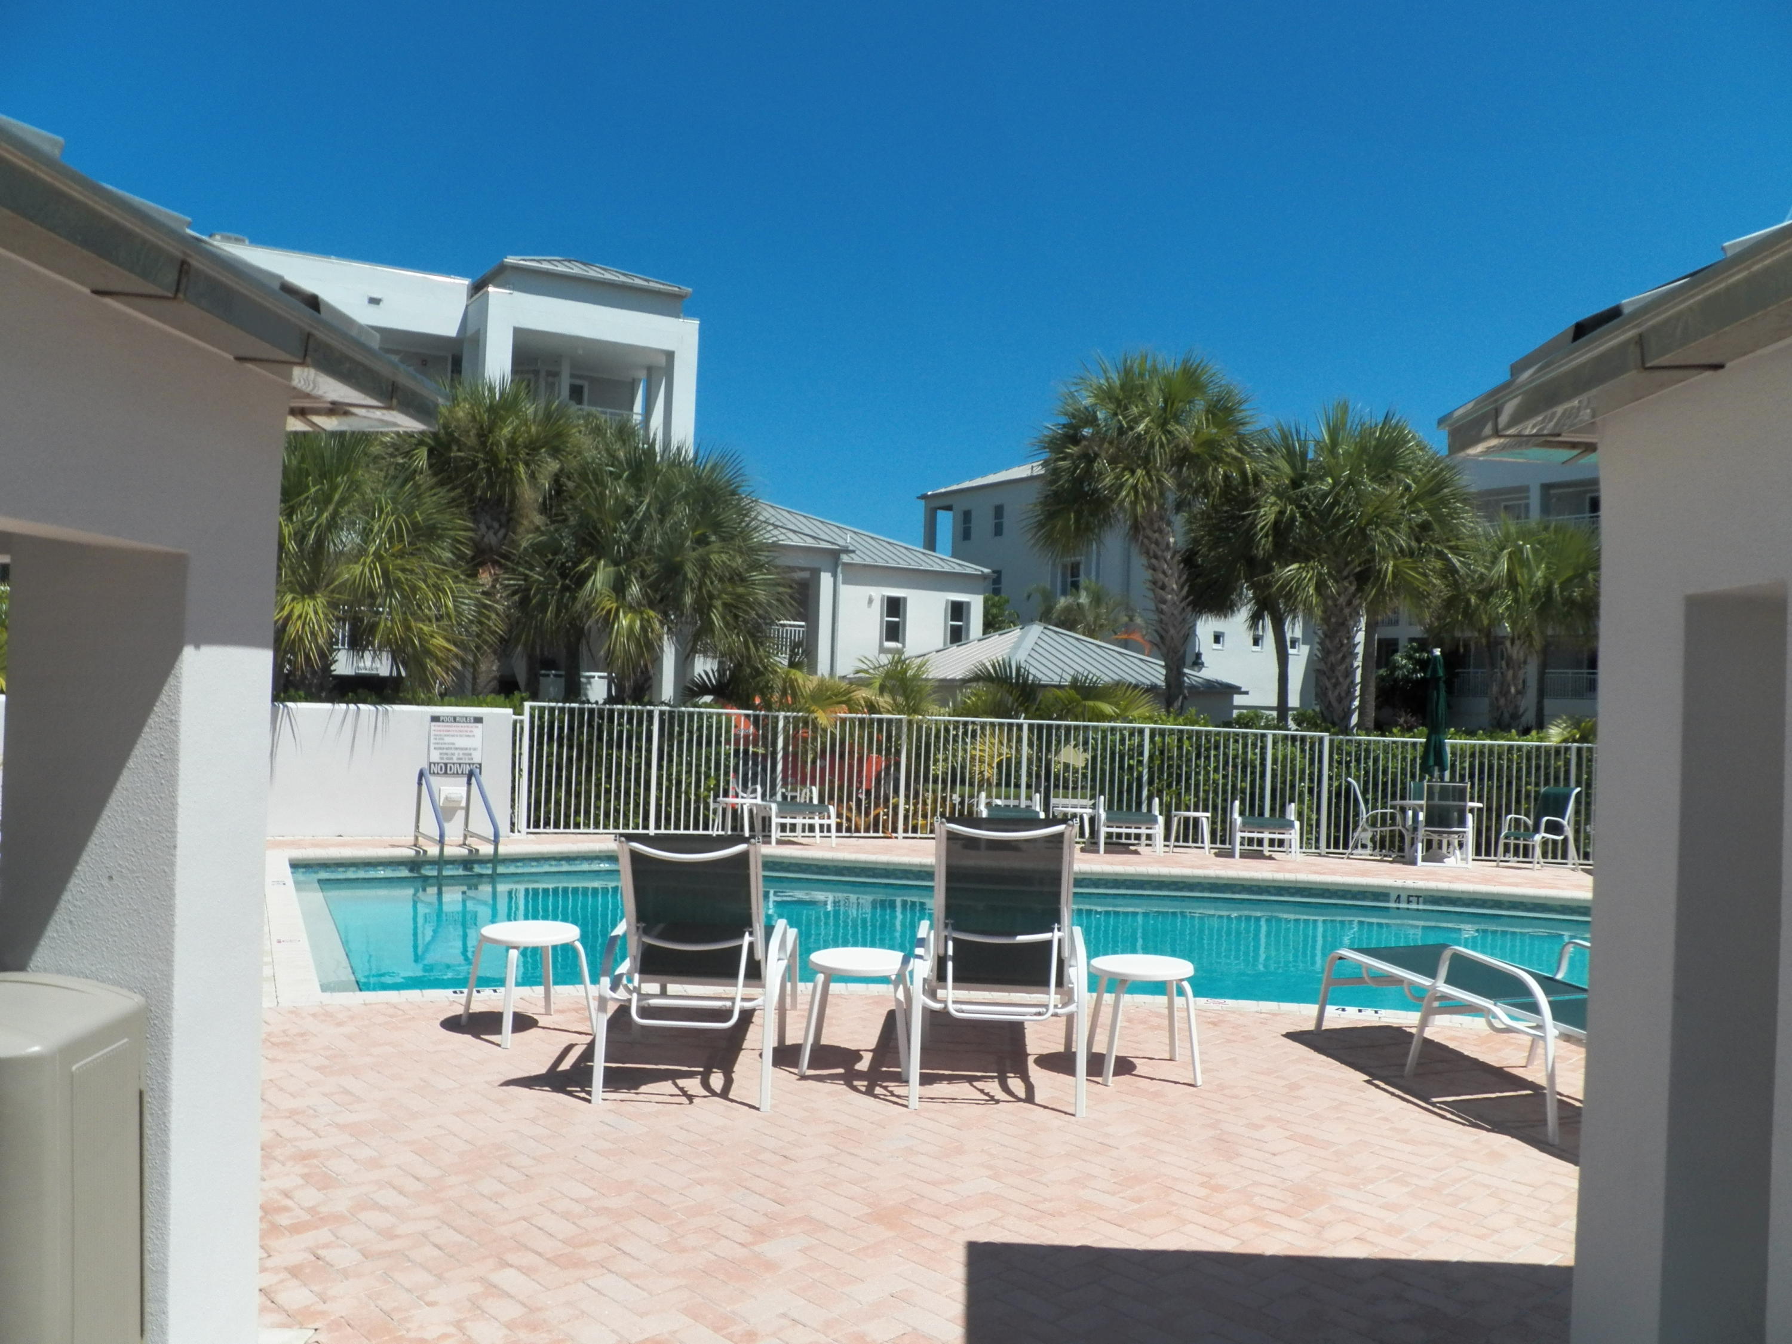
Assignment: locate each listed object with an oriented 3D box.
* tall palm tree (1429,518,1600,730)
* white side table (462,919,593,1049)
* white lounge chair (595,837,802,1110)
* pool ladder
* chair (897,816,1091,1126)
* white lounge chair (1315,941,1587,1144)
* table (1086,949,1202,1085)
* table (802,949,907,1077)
[{"bbox_3d":[10.212,-0.123,24.003,2.950,4.700,2.950,2,0,23],"label":"tall palm tree"},{"bbox_3d":[-1.700,1.436,6.748,0.470,0.460,0.470,2,0,-38],"label":"white side table"},{"bbox_3d":[-0.818,1.173,6.503,0.700,1.050,1.790,2,0,1],"label":"white lounge chair"},{"bbox_3d":[-4.006,1.385,13.121,0.500,0.960,0.900,2,0,-31],"label":"pool ladder"},{"bbox_3d":[0.475,1.179,6.604,0.700,1.140,1.790,2,0,4],"label":"chair"},{"bbox_3d":[2.718,1.514,6.369,0.700,0.640,2.150,2,0,-14],"label":"white lounge chair"},{"bbox_3d":[1.098,1.542,6.411,0.465,0.460,0.465,2,0,-3],"label":"table"},{"bbox_3d":[-0.153,1.494,6.376,0.470,0.460,0.470,2,0,2],"label":"table"}]

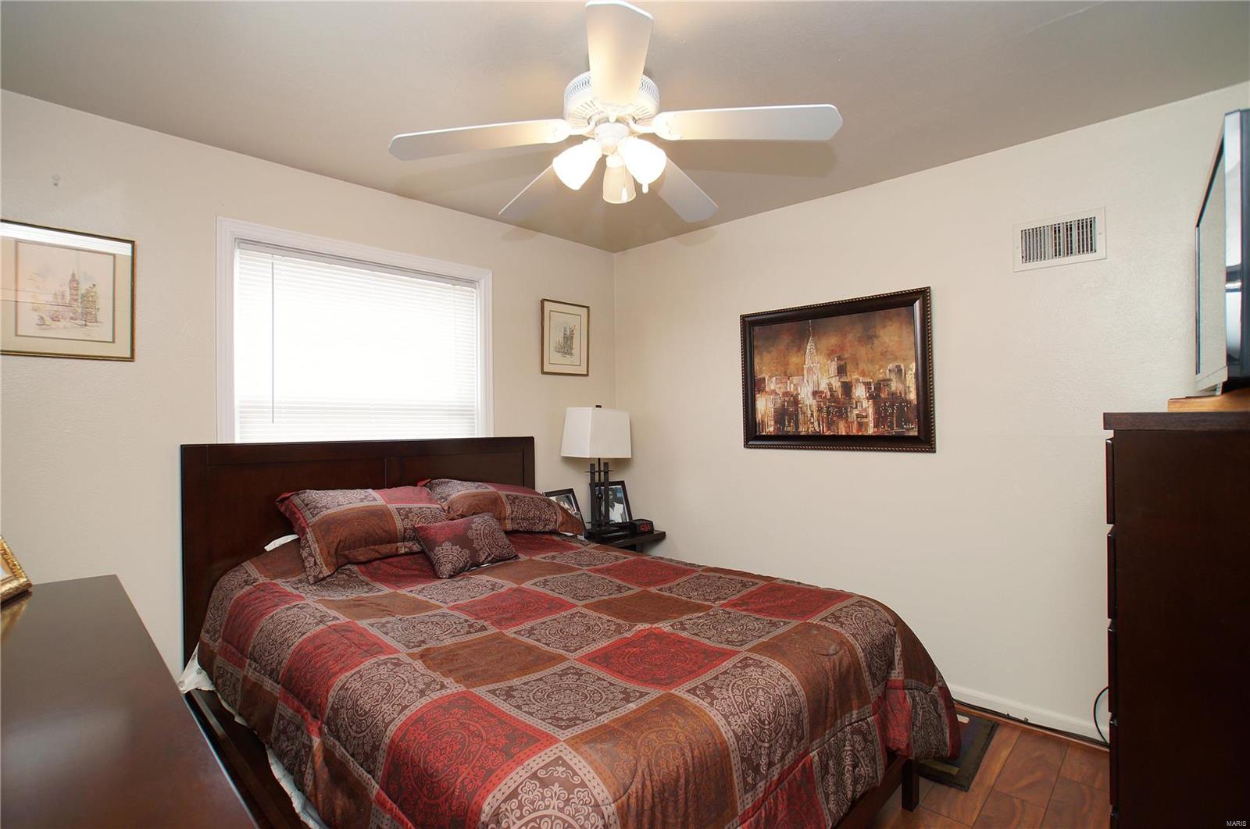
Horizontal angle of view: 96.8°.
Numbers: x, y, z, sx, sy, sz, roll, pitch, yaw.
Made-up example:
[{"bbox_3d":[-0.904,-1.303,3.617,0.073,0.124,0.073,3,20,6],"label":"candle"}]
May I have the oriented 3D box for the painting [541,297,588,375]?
[{"bbox_3d":[-0.385,-0.484,3.573,0.020,0.461,0.402,0,1,43],"label":"painting"}]

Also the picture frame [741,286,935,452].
[{"bbox_3d":[1.044,-0.195,2.847,0.982,0.752,0.040,0,3,43],"label":"picture frame"}]

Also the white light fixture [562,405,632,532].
[{"bbox_3d":[-0.168,0.353,3.453,0.240,0.810,0.370,0,1,43],"label":"white light fixture"}]

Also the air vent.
[{"bbox_3d":[1.734,-0.693,2.223,0.287,0.194,0.020,0,1,43],"label":"air vent"}]

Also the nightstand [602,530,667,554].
[{"bbox_3d":[-0.103,1.034,3.485,0.440,0.552,0.600,0,1,43],"label":"nightstand"}]

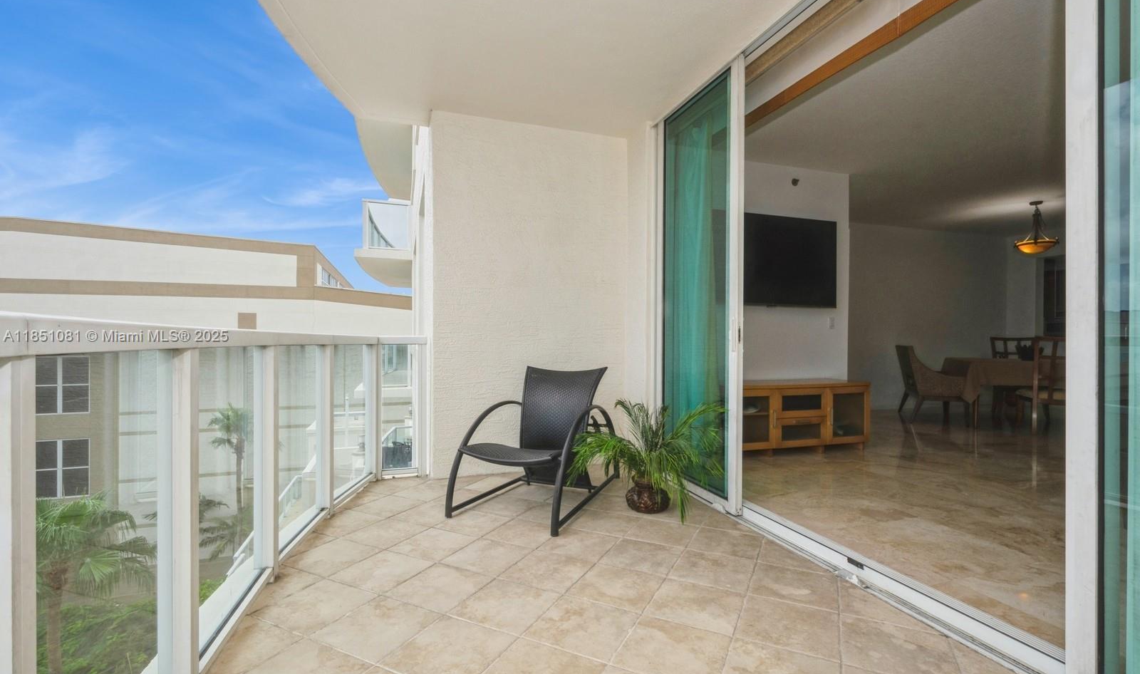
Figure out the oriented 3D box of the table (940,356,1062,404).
[{"bbox_3d":[5.360,0.655,5.420,1.600,0.745,1.050,0,0,22],"label":"table"}]

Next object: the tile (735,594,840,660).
[{"bbox_3d":[0.793,1.044,1.717,0.318,0.010,0.318,0,-1,26],"label":"tile"}]

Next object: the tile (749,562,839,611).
[{"bbox_3d":[0.935,1.040,1.978,0.309,0.015,0.306,0,0,27],"label":"tile"}]

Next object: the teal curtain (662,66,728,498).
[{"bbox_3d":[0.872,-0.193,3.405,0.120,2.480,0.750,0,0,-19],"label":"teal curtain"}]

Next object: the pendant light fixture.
[{"bbox_3d":[5.545,-1.305,5.648,0.385,0.610,0.385,1,0,-44],"label":"pendant light fixture"}]

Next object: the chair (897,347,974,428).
[{"bbox_3d":[4.527,0.577,5.998,0.640,0.940,0.660,0,0,24],"label":"chair"}]

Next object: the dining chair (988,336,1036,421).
[{"bbox_3d":[5.760,0.530,6.030,0.480,1.000,0.560,0,0,22],"label":"dining chair"}]

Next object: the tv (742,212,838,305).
[{"bbox_3d":[1.923,-0.720,4.513,1.500,0.860,0.060,1,0,-18],"label":"tv"}]

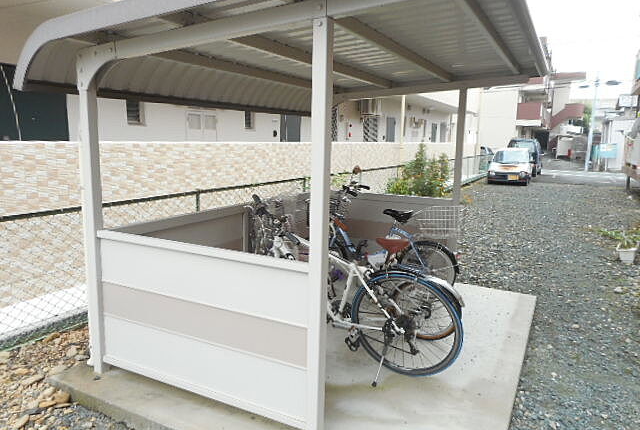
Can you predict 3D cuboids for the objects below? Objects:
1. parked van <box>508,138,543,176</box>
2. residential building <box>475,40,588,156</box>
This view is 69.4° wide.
[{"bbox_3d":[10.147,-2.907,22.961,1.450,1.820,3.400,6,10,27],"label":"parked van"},{"bbox_3d":[17.113,-9.398,39.174,9.000,9.600,10.000,6,10,27],"label":"residential building"}]

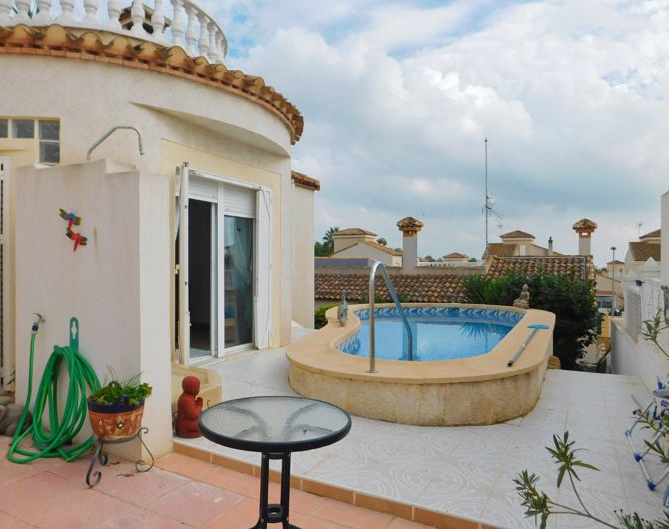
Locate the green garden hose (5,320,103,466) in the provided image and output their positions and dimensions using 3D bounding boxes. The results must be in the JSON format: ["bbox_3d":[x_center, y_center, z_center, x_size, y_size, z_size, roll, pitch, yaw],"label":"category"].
[{"bbox_3d":[-2.001,0.820,3.162,0.800,0.885,0.340,0,0,26],"label":"green garden hose"}]

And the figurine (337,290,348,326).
[{"bbox_3d":[0.118,0.648,6.900,0.160,0.530,0.150,0,0,-24],"label":"figurine"}]

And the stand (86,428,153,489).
[{"bbox_3d":[-1.333,1.136,2.830,0.370,0.275,0.360,0,0,26],"label":"stand"}]

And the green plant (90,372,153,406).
[{"bbox_3d":[-1.290,0.753,2.830,0.370,0.200,0.330,0,0,26],"label":"green plant"}]

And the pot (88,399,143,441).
[{"bbox_3d":[-1.325,0.918,2.830,0.335,0.215,0.335,0,0,0],"label":"pot"}]

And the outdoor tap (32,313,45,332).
[{"bbox_3d":[-2.140,0.422,3.385,0.055,0.140,0.100,0,0,26],"label":"outdoor tap"}]

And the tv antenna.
[{"bbox_3d":[11.100,-5.139,33.000,1.400,7.700,0.700,0,0,0],"label":"tv antenna"}]

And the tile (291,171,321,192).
[{"bbox_3d":[-0.519,-1.497,8.344,0.320,0.220,1.050,0,0,26],"label":"tile"}]

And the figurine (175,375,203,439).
[{"bbox_3d":[-1.025,1.001,3.335,0.205,0.410,0.190,0,0,-14],"label":"figurine"}]

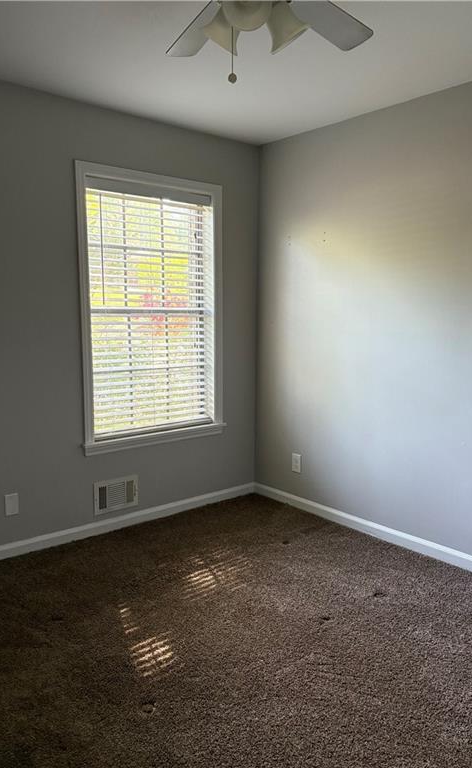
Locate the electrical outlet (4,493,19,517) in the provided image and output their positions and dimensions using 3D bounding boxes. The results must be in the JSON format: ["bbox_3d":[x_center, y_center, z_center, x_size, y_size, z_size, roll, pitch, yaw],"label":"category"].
[{"bbox_3d":[-1.191,0.645,3.075,0.068,0.115,0.008,-6,10,-40],"label":"electrical outlet"}]

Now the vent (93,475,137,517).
[{"bbox_3d":[-0.715,0.670,3.485,0.295,0.196,0.013,-6,10,-40],"label":"vent"}]

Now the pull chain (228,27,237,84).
[{"bbox_3d":[-0.008,-0.843,1.483,0.021,0.139,0.021,0,7,0],"label":"pull chain"}]

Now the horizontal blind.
[{"bbox_3d":[-0.505,-0.421,3.566,0.887,1.427,0.057,-6,10,-40],"label":"horizontal blind"}]

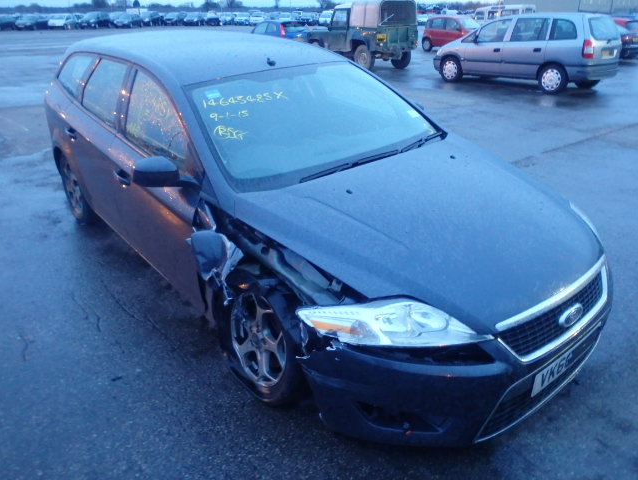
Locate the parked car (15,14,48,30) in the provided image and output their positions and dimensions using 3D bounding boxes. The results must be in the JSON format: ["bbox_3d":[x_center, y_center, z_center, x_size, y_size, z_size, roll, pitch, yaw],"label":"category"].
[{"bbox_3d":[-28.494,-21.945,52.105,1.760,1.460,4.350,2,24,5],"label":"parked car"}]

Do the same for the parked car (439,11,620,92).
[{"bbox_3d":[4.777,-4.568,12.407,1.742,1.650,4.317,-18,29,-35],"label":"parked car"}]

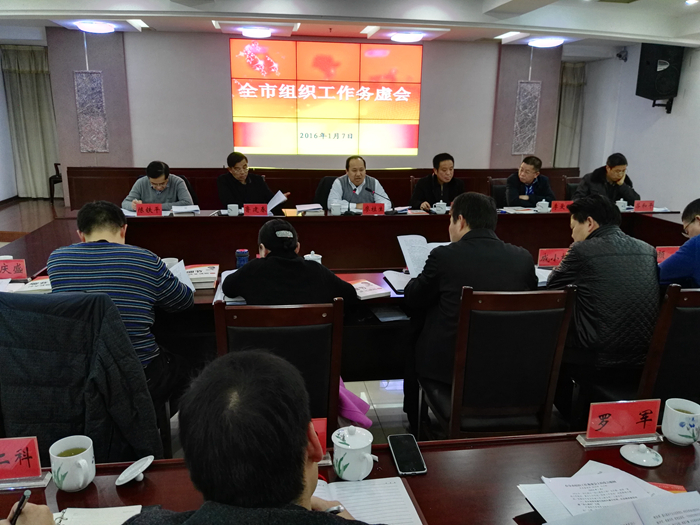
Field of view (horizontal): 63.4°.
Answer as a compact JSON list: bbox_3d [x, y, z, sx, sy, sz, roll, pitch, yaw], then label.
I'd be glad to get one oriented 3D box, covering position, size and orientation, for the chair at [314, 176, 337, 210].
[{"bbox_3d":[-0.027,-0.346,5.668,0.480,0.960,0.580,-1,14,-8],"label":"chair"}]

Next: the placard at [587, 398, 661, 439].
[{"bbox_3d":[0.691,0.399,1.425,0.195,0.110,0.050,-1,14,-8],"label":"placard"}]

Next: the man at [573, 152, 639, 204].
[{"bbox_3d":[2.465,-0.412,5.531,0.640,1.280,0.750,-1,13,-8],"label":"man"}]

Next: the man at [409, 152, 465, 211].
[{"bbox_3d":[0.830,-0.427,5.537,0.540,1.260,0.700,-1,15,-9],"label":"man"}]

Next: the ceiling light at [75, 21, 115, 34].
[{"bbox_3d":[-3.949,-3.629,8.755,0.480,0.110,0.480,-1,13,-8],"label":"ceiling light"}]

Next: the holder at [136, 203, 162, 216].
[{"bbox_3d":[-1.673,-0.436,4.733,0.205,0.105,0.060,-1,15,-9],"label":"holder"}]

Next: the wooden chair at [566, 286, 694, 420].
[{"bbox_3d":[1.274,0.513,2.435,0.440,1.030,0.570,-2,14,-10],"label":"wooden chair"}]

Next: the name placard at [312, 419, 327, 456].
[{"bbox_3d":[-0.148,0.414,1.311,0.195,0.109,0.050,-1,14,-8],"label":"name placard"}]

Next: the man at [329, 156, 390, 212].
[{"bbox_3d":[0.054,-0.403,5.405,0.590,1.200,0.780,-1,14,-8],"label":"man"}]

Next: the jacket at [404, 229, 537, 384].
[{"bbox_3d":[0.536,0.165,2.426,0.550,0.660,0.480,-3,15,-16],"label":"jacket"}]

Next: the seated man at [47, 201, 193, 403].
[{"bbox_3d":[-0.922,0.379,2.350,0.560,1.270,0.780,-1,13,-8],"label":"seated man"}]

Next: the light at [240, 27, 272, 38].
[{"bbox_3d":[-1.491,-3.691,9.078,0.460,0.110,0.460,-1,13,-8],"label":"light"}]

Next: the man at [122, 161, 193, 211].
[{"bbox_3d":[-1.701,-0.348,5.191,0.600,1.140,0.800,-1,14,-8],"label":"man"}]

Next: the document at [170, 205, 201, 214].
[{"bbox_3d":[-1.360,-0.453,4.702,0.210,0.030,0.290,-1,14,-8],"label":"document"}]

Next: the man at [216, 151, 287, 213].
[{"bbox_3d":[-0.909,-0.388,5.274,0.620,1.260,0.720,-2,15,-12],"label":"man"}]

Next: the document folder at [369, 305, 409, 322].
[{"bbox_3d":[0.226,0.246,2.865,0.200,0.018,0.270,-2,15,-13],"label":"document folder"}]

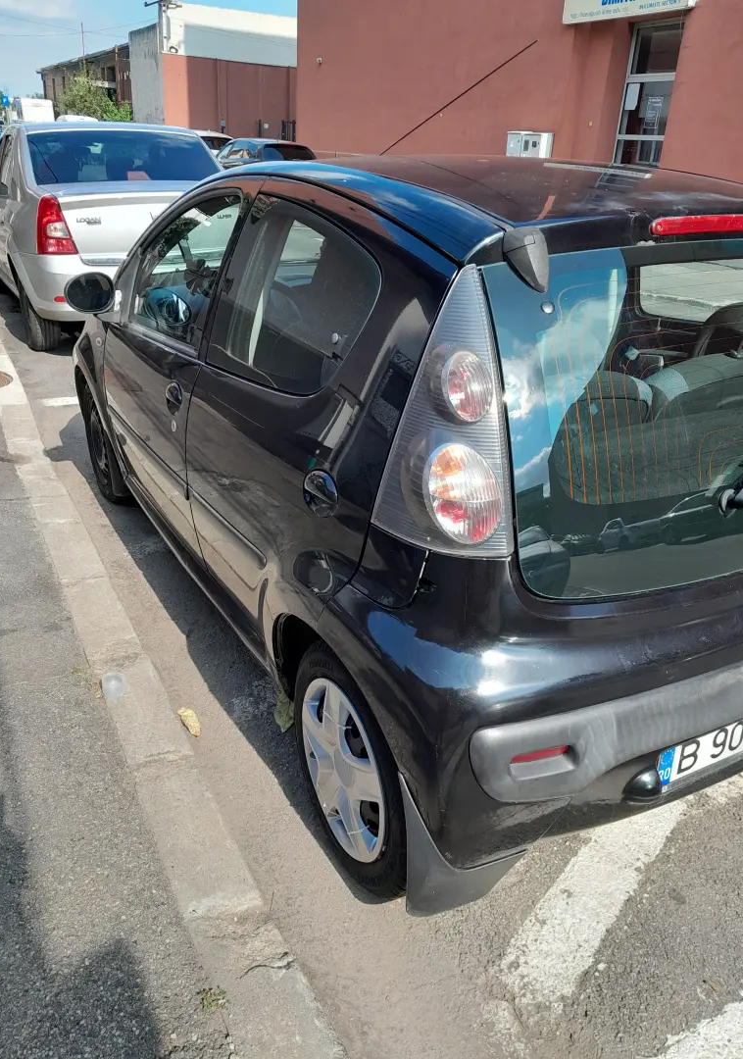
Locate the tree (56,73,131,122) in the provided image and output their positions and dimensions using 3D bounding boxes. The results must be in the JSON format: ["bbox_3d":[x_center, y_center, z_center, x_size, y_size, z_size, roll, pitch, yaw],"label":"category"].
[{"bbox_3d":[-10.593,-15.574,31.823,2.600,3.350,2.500,-11,28,-26],"label":"tree"}]

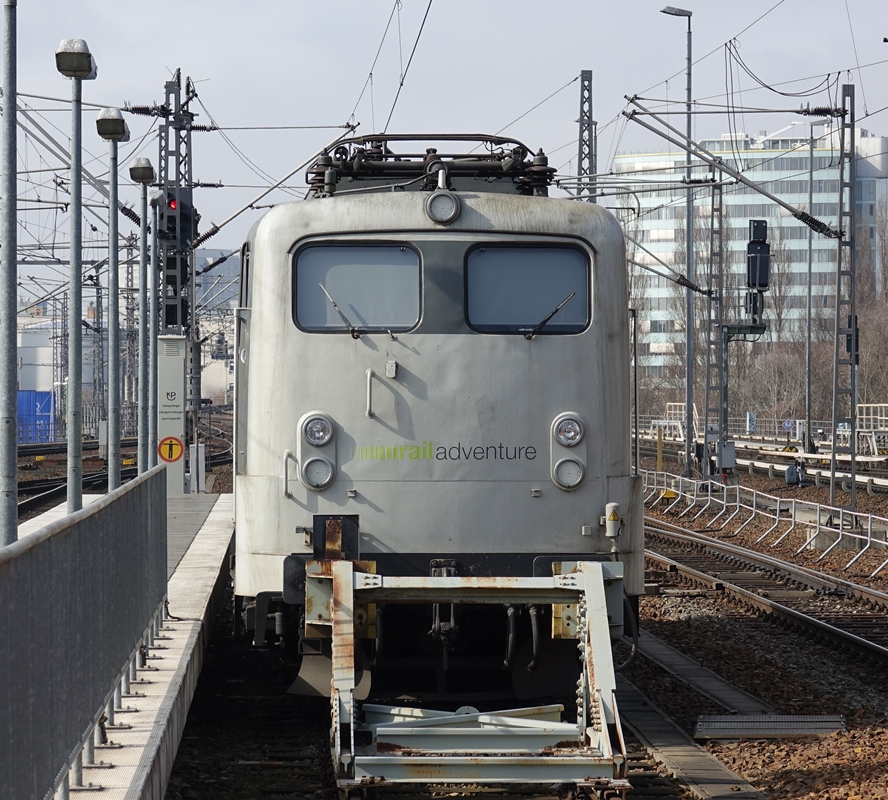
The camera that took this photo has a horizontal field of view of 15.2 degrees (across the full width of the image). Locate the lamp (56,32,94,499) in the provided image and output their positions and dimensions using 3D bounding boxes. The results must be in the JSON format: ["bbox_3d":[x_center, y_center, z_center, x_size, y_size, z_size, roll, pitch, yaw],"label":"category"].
[{"bbox_3d":[-3.266,-0.838,29.600,0.360,4.750,0.700,0,0,-3],"label":"lamp"}]

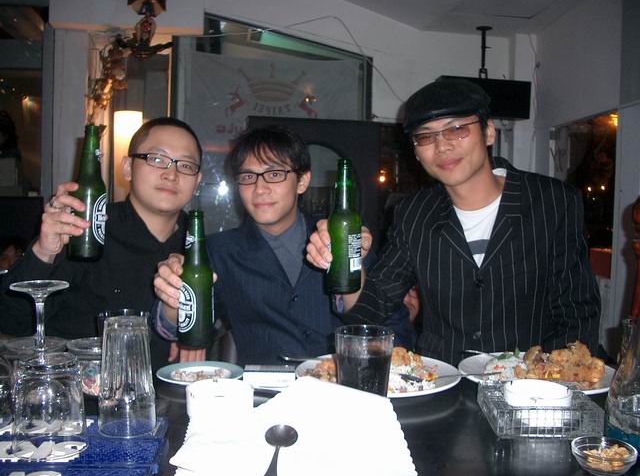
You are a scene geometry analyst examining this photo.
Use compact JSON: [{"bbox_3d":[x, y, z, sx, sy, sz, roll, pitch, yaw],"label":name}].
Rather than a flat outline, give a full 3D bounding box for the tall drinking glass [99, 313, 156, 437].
[{"bbox_3d":[-0.251,0.177,0.839,0.075,0.145,0.075,0,4,0],"label":"tall drinking glass"}]

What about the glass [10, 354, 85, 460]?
[{"bbox_3d":[-0.294,0.182,0.706,0.082,0.097,0.082,1,2,0],"label":"glass"}]

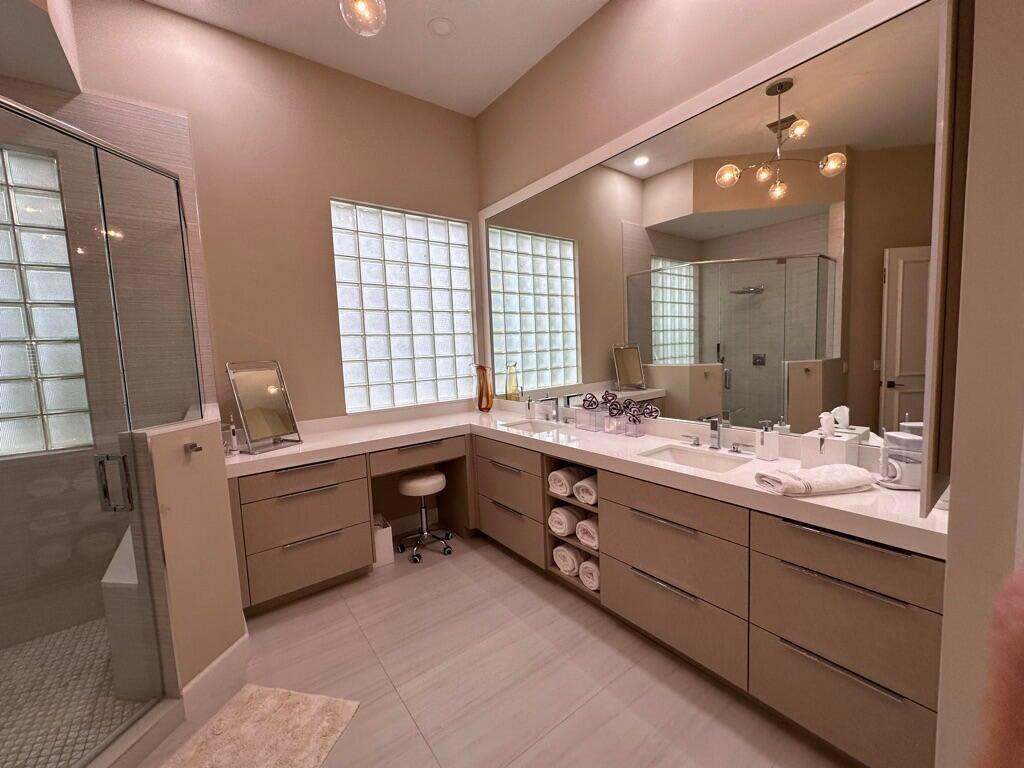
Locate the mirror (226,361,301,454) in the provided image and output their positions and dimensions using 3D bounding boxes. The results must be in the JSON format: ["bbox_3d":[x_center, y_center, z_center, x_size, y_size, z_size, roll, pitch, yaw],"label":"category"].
[{"bbox_3d":[-1.574,0.128,2.647,0.200,0.545,0.320,0,6,30],"label":"mirror"}]

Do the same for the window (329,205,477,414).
[{"bbox_3d":[-0.851,-0.621,3.527,1.220,1.620,0.100,-6,6,-37],"label":"window"}]

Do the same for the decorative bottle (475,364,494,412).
[{"bbox_3d":[-0.255,0.046,3.704,0.150,0.420,0.145,-2,5,0],"label":"decorative bottle"}]

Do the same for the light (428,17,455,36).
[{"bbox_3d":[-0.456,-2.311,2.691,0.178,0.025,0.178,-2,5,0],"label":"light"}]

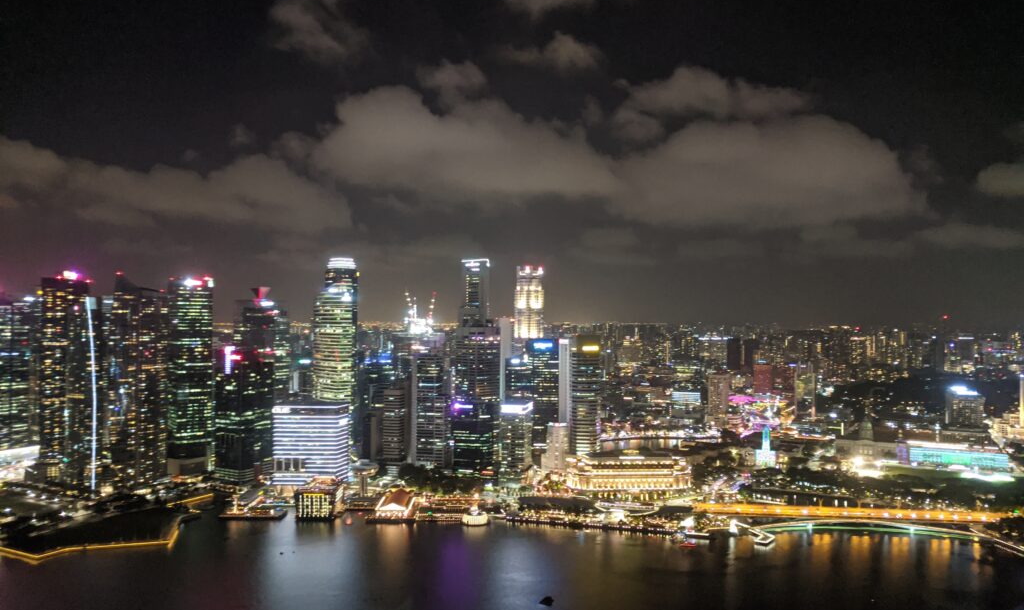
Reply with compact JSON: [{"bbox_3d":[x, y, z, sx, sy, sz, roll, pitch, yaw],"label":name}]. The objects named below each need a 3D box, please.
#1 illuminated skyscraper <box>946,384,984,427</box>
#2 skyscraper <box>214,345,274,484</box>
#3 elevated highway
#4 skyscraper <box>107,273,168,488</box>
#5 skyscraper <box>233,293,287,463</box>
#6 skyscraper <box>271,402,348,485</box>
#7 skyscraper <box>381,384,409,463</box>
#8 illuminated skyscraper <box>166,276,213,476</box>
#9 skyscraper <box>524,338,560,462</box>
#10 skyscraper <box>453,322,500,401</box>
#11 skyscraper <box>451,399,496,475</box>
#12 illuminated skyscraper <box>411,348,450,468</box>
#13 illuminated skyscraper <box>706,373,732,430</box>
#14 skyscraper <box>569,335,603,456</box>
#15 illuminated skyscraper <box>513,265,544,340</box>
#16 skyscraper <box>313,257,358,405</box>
[{"bbox_3d":[750.960,174.280,1277.340,49.000,75.000,30.000,0,-1,18],"label":"illuminated skyscraper"},{"bbox_3d":[-323.880,137.500,928.090,38.000,152.000,58.000,0,-1,15],"label":"skyscraper"},{"bbox_3d":[332.370,210.700,771.040,290.000,7.000,38.000,0,-1,9],"label":"elevated highway"},{"bbox_3d":[-422.840,87.160,870.700,58.000,240.000,34.000,0,-1,-22],"label":"skyscraper"},{"bbox_3d":[-381.570,94.250,1164.740,55.000,245.000,54.000,0,-1,20],"label":"skyscraper"},{"bbox_3d":[-220.290,158.830,849.530,71.000,96.000,48.000,0,-1,2],"label":"skyscraper"},{"bbox_3d":[-142.730,153.220,935.630,24.000,110.000,28.000,0,-1,14],"label":"skyscraper"},{"bbox_3d":[-403.030,87.170,963.710,50.000,243.000,42.000,0,-1,-26],"label":"illuminated skyscraper"},{"bbox_3d":[40.650,130.620,1033.220,46.000,171.000,38.000,0,-1,0],"label":"skyscraper"},{"bbox_3d":[-46.660,116.430,1010.240,42.000,186.000,42.000,1,-1,-40],"label":"skyscraper"},{"bbox_3d":[-46.790,161.840,942.490,43.000,93.000,40.000,0,-1,17],"label":"skyscraper"},{"bbox_3d":[-99.130,129.460,950.020,38.000,158.000,32.000,0,-1,13],"label":"illuminated skyscraper"},{"bbox_3d":[370.450,172.530,1372.660,42.000,97.000,30.000,0,-1,15],"label":"illuminated skyscraper"},{"bbox_3d":[93.750,128.050,983.250,40.000,175.000,33.000,0,-1,0],"label":"skyscraper"},{"bbox_3d":[25.010,77.630,1141.000,43.000,280.000,43.000,0,-1,0],"label":"illuminated skyscraper"},{"bbox_3d":[-226.980,79.640,986.940,48.000,270.000,44.000,0,-1,0],"label":"skyscraper"}]

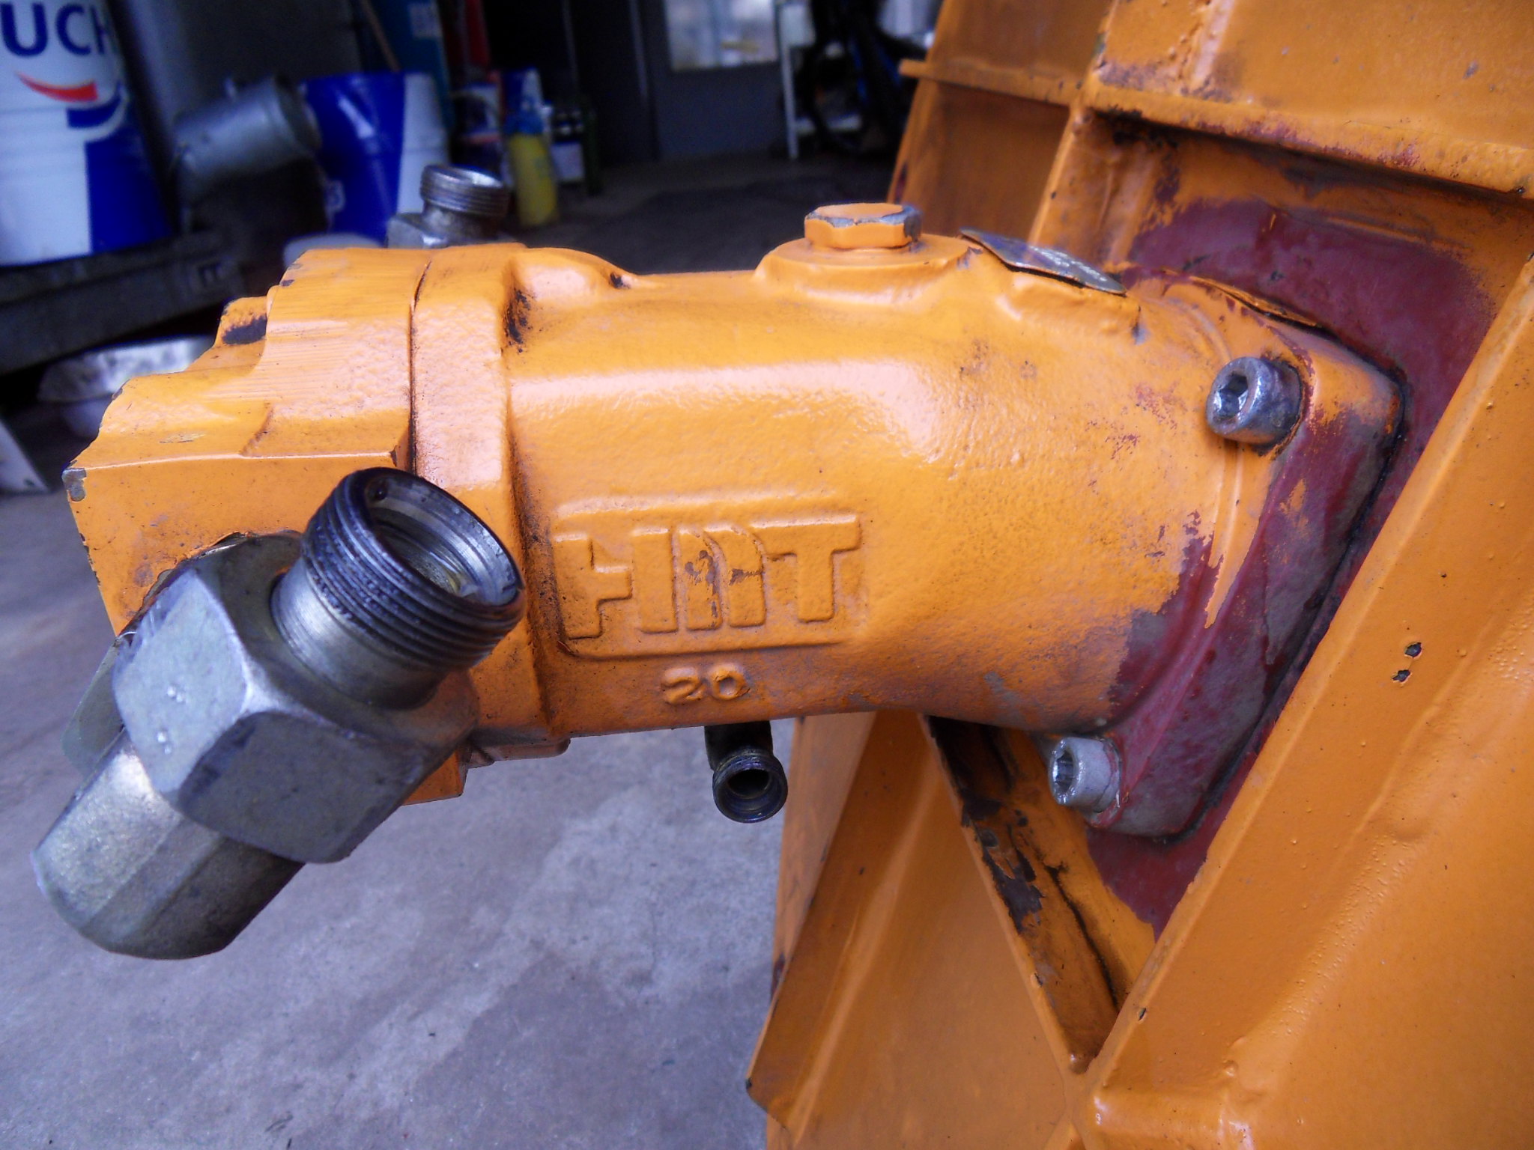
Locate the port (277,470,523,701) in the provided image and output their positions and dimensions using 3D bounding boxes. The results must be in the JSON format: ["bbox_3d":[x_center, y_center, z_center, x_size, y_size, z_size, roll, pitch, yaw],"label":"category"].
[{"bbox_3d":[-0.062,0.003,0.181,0.036,0.024,0.036,45,16,0],"label":"port"}]

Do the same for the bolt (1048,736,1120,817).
[{"bbox_3d":[0.085,0.054,0.288,0.011,0.018,0.018,10,0,-13],"label":"bolt"}]

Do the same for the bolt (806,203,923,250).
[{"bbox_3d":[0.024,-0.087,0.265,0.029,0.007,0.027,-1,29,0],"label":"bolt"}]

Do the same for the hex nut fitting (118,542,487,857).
[{"bbox_3d":[-0.080,0.020,0.188,0.027,0.056,0.049,-45,33,16],"label":"hex nut fitting"}]

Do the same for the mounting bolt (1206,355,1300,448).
[{"bbox_3d":[0.106,-0.038,0.231,0.011,0.018,0.018,10,0,-13],"label":"mounting bolt"}]

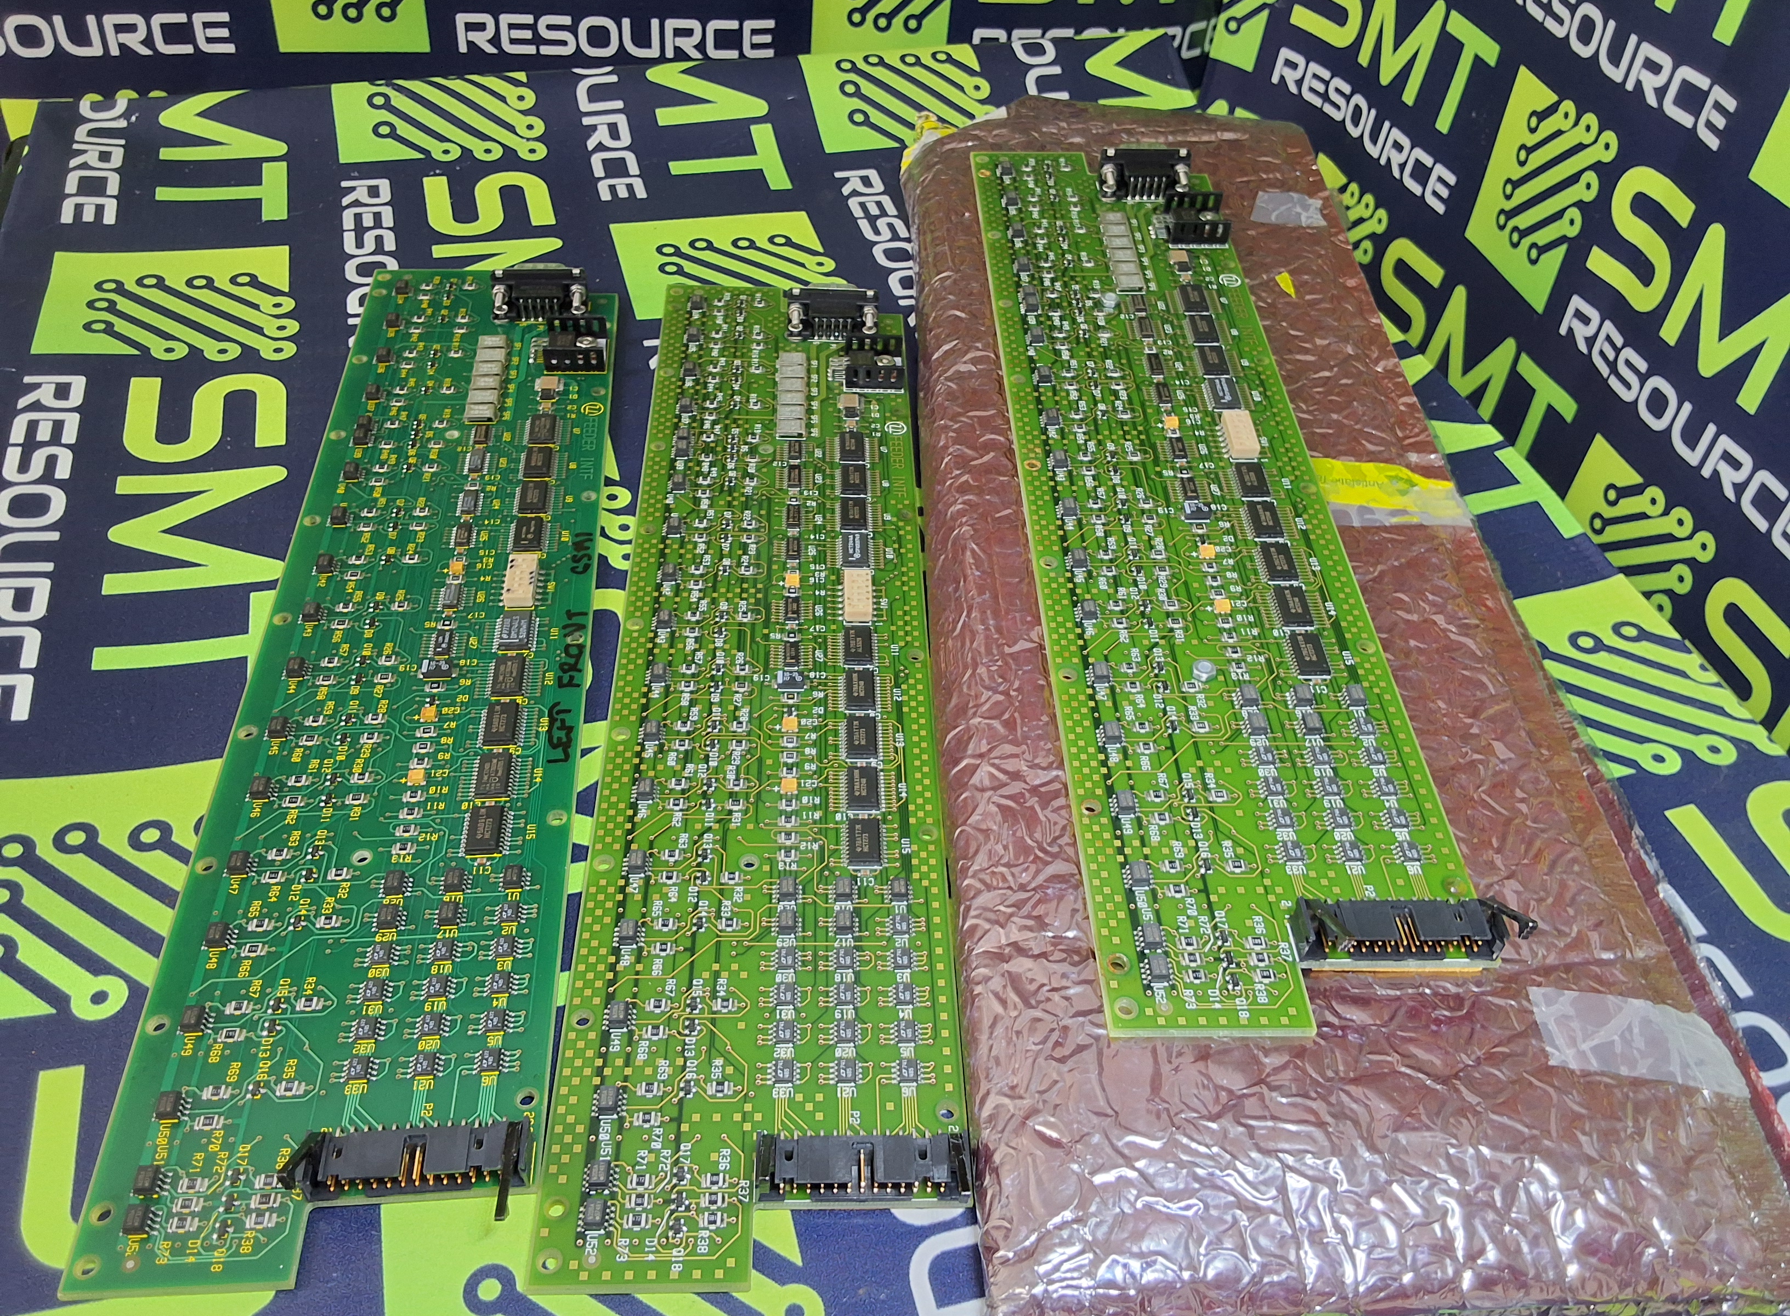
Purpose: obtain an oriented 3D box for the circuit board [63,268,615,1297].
[{"bbox_3d":[-0.121,-0.014,0.376,0.082,0.015,0.344,-1,46,-6],"label":"circuit board"}]

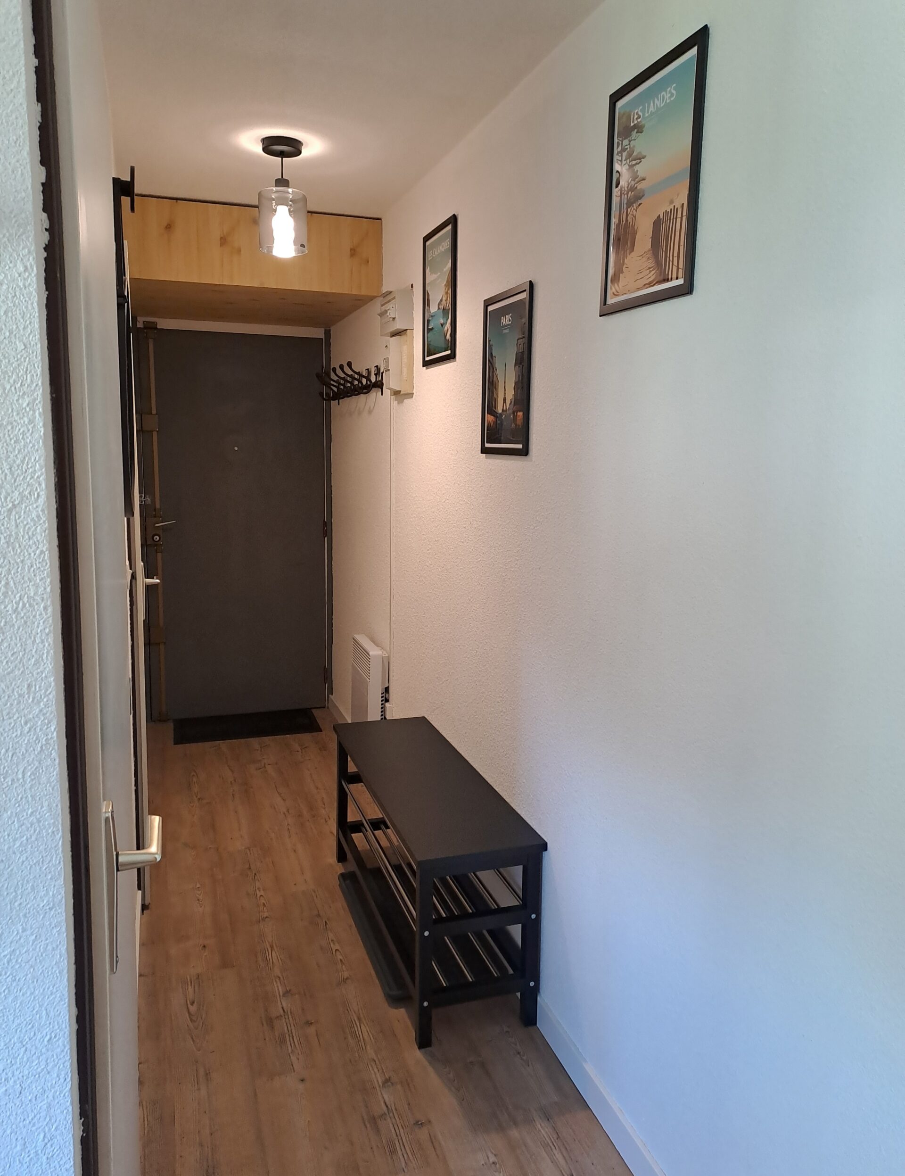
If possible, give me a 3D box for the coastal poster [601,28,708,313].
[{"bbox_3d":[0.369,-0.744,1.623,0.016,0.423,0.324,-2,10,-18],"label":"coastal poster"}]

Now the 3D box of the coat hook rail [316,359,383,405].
[{"bbox_3d":[-0.480,-0.919,3.960,0.135,0.145,0.950,-2,10,-18],"label":"coat hook rail"}]

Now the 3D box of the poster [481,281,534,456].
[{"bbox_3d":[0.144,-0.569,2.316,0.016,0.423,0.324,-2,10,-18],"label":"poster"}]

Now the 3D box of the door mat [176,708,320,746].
[{"bbox_3d":[-1.091,0.728,4.625,0.745,0.010,0.405,-2,10,-18],"label":"door mat"}]

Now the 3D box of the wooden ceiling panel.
[{"bbox_3d":[-0.941,-1.417,3.916,1.000,0.305,1.130,-2,10,-18],"label":"wooden ceiling panel"}]

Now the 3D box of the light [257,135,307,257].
[{"bbox_3d":[-0.519,-1.189,2.670,0.150,0.330,0.150,-2,10,-18],"label":"light"}]

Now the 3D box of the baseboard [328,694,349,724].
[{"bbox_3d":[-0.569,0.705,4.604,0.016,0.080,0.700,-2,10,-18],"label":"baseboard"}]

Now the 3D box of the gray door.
[{"bbox_3d":[-1.152,-0.310,4.676,0.935,2.035,0.050,-2,10,-18],"label":"gray door"}]

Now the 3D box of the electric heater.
[{"bbox_3d":[-0.353,0.459,3.816,0.092,0.430,0.350,-2,10,-18],"label":"electric heater"}]

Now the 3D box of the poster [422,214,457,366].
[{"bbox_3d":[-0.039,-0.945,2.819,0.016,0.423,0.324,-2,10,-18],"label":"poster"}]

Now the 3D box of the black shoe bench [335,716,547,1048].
[{"bbox_3d":[-0.096,0.814,2.696,0.340,0.500,1.080,-2,10,-18],"label":"black shoe bench"}]

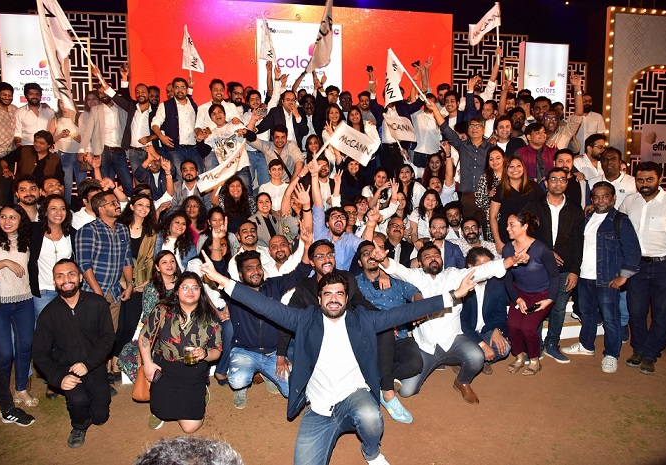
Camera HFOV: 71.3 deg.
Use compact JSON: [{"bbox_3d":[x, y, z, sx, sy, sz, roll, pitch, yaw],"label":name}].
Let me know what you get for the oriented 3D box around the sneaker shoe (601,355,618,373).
[{"bbox_3d":[2.383,1.109,3.995,0.110,0.115,0.290,3,6,30],"label":"sneaker shoe"}]

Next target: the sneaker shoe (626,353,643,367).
[{"bbox_3d":[2.692,1.096,4.133,0.110,0.115,0.290,3,6,31],"label":"sneaker shoe"}]

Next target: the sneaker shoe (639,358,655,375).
[{"bbox_3d":[2.611,1.073,3.839,0.100,0.110,0.280,3,6,38],"label":"sneaker shoe"}]

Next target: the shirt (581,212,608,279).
[{"bbox_3d":[2.390,0.100,4.100,0.470,0.650,0.280,5,7,44],"label":"shirt"}]

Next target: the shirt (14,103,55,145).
[{"bbox_3d":[-3.460,-1.175,5.400,0.500,0.660,0.300,-2,6,-17],"label":"shirt"}]

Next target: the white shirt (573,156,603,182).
[{"bbox_3d":[2.607,-0.496,4.700,0.440,0.640,0.280,-2,5,-20],"label":"white shirt"}]

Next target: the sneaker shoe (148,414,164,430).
[{"bbox_3d":[-1.244,1.279,3.266,0.095,0.100,0.250,-2,5,-12],"label":"sneaker shoe"}]

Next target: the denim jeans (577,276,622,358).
[{"bbox_3d":[2.336,0.736,4.070,0.380,0.820,0.290,3,6,33],"label":"denim jeans"}]

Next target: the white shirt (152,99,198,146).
[{"bbox_3d":[-1.752,-1.226,5.150,0.480,0.530,0.290,-4,6,-36],"label":"white shirt"}]

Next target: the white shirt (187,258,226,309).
[{"bbox_3d":[-1.060,0.465,3.980,0.420,0.540,0.280,-1,5,-12],"label":"white shirt"}]

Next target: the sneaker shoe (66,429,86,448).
[{"bbox_3d":[-1.693,1.307,3.091,0.105,0.110,0.280,-2,5,-20],"label":"sneaker shoe"}]

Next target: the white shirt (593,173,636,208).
[{"bbox_3d":[2.910,-0.289,4.800,0.490,0.660,0.290,2,6,21],"label":"white shirt"}]

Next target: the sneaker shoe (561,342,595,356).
[{"bbox_3d":[2.337,1.119,4.420,0.290,0.110,0.105,1,6,17],"label":"sneaker shoe"}]

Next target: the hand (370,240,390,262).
[{"bbox_3d":[0.325,0.134,3.250,0.120,0.180,0.080,-25,6,3],"label":"hand"}]

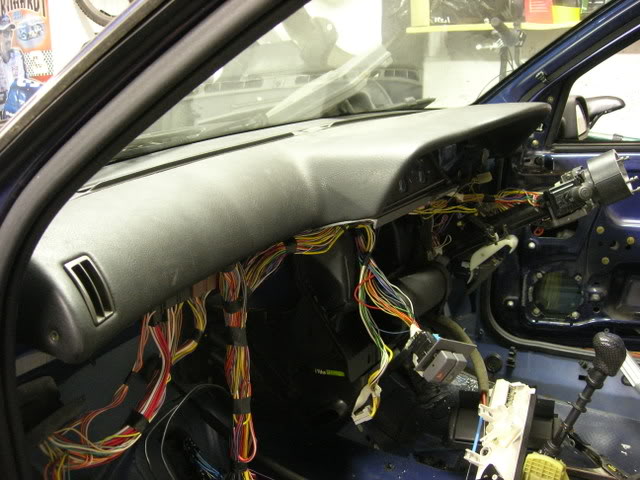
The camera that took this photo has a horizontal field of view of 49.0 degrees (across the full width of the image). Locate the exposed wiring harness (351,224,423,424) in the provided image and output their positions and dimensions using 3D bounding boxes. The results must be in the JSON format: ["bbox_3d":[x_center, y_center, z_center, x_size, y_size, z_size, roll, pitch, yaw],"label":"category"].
[{"bbox_3d":[0.118,0.150,1.250,0.125,0.355,0.110,-5,20,-14],"label":"exposed wiring harness"}]

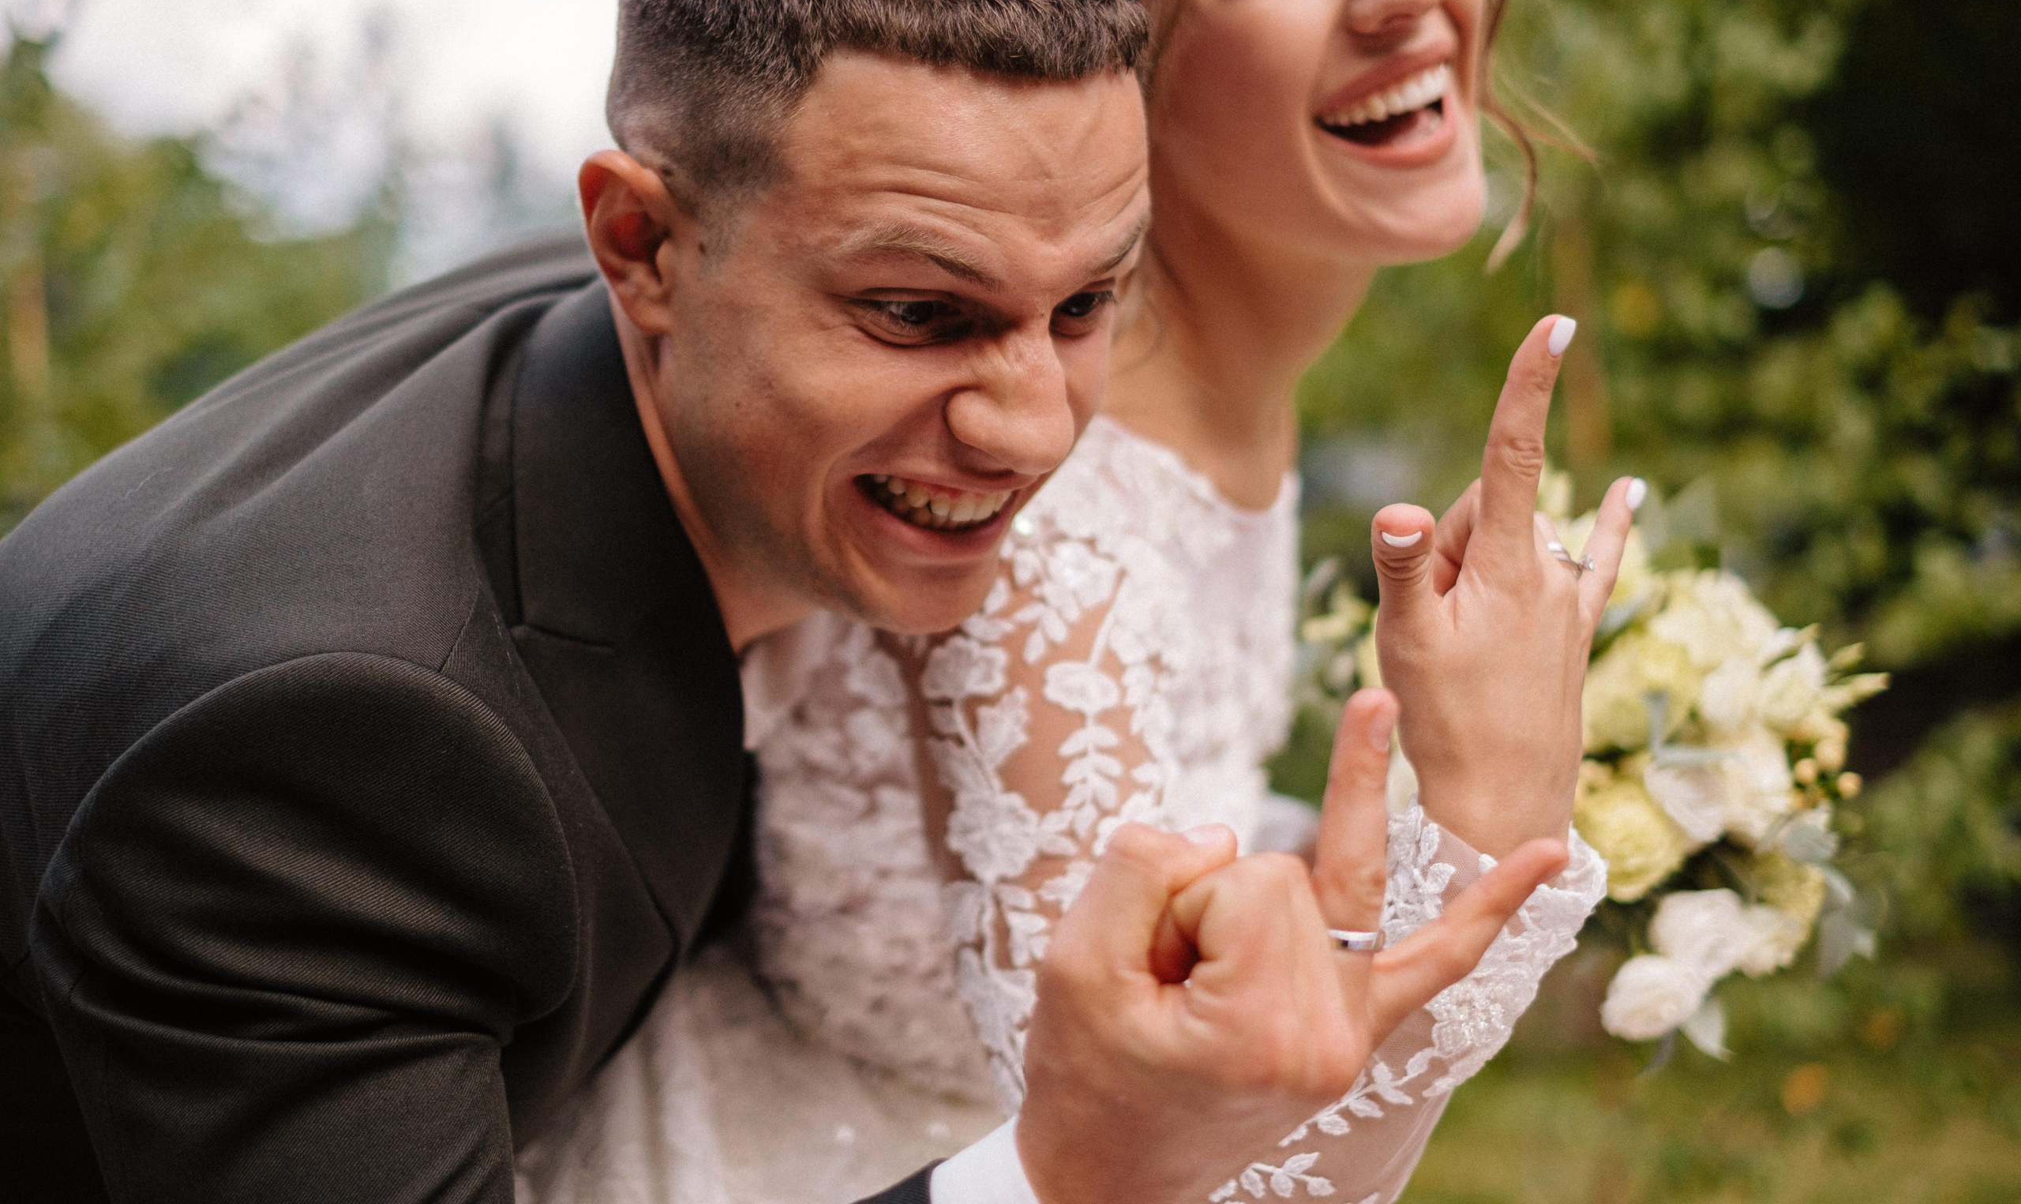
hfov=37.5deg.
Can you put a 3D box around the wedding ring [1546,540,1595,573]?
[{"bbox_3d":[0.168,-0.010,0.920,0.022,0.020,0.006,-29,43,8],"label":"wedding ring"}]

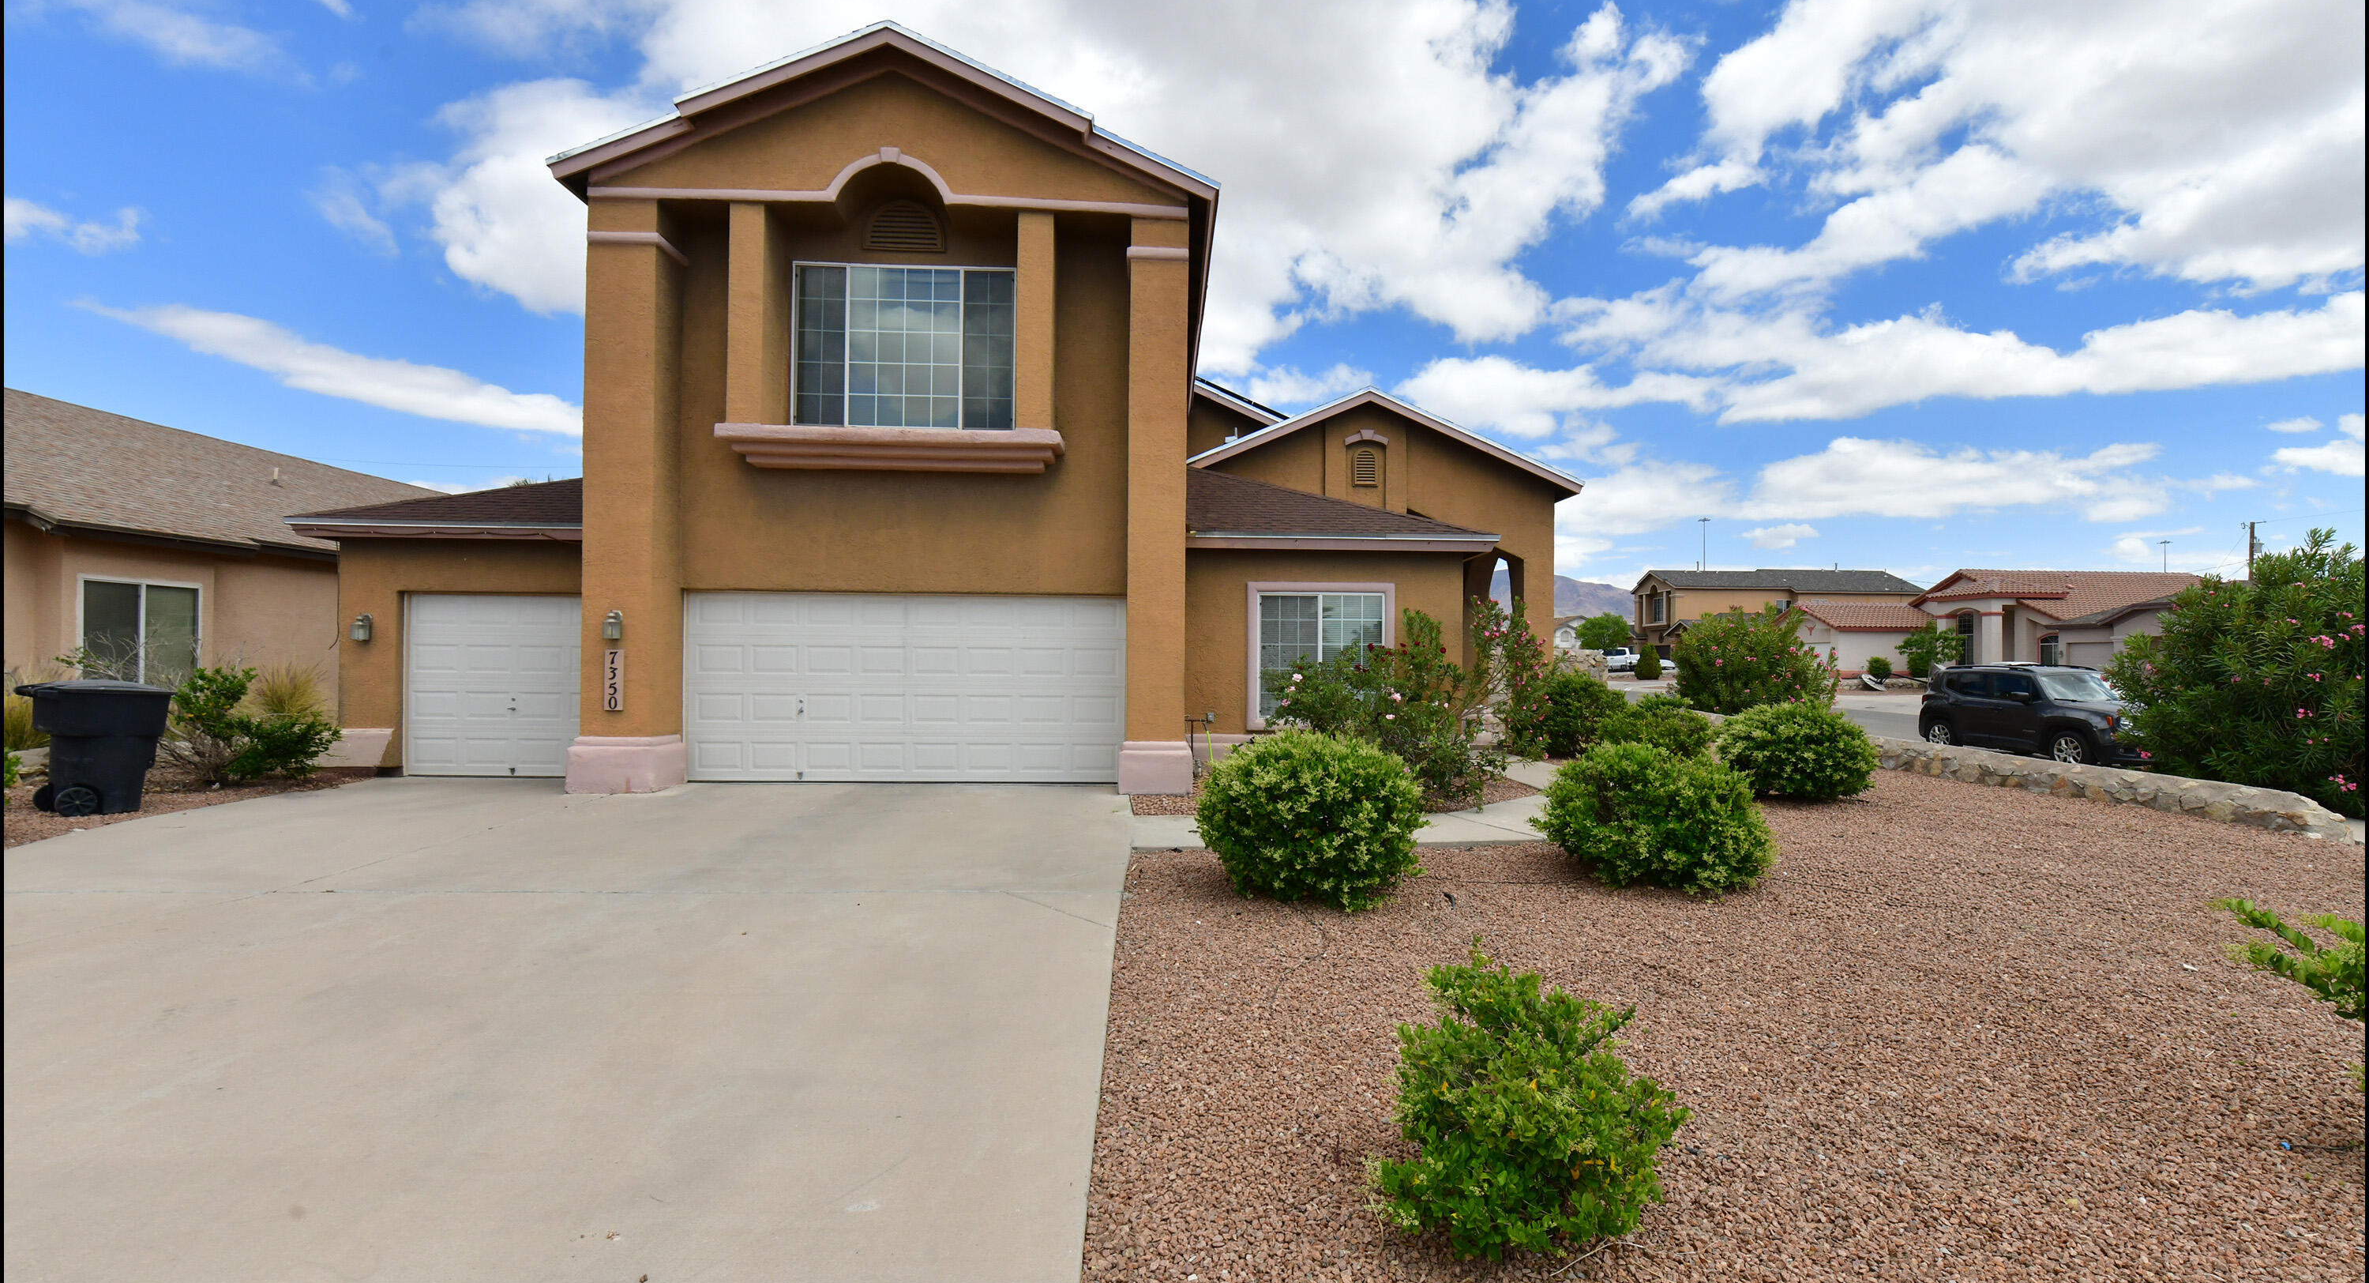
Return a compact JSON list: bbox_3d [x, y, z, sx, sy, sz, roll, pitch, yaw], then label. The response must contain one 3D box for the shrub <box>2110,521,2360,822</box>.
[{"bbox_3d":[11.150,0.270,10.000,2.800,3.000,2.700,0,0,0],"label":"shrub"}]

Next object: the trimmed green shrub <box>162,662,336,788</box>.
[{"bbox_3d":[-10.150,0.900,10.800,1.450,1.300,1.300,1,-1,-3],"label":"trimmed green shrub"}]

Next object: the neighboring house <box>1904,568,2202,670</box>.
[{"bbox_3d":[45.000,-1.200,51.000,12.000,5.900,10.500,0,0,-5],"label":"neighboring house"}]

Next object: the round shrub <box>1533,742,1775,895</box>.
[{"bbox_3d":[3.330,1.220,7.020,1.550,1.030,1.500,1,-1,-3],"label":"round shrub"}]

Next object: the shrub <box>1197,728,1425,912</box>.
[{"bbox_3d":[0.810,1.050,6.300,1.420,1.060,1.400,0,0,0],"label":"shrub"}]

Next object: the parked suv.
[{"bbox_3d":[15.660,1.350,18.010,1.820,1.690,4.240,1,-1,-4],"label":"parked suv"}]

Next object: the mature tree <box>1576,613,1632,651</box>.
[{"bbox_3d":[35.300,-0.350,83.000,4.800,5.000,4.700,0,0,0],"label":"mature tree"}]

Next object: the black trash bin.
[{"bbox_3d":[-9.750,0.945,8.820,0.720,1.150,0.900,0,-1,30],"label":"black trash bin"}]

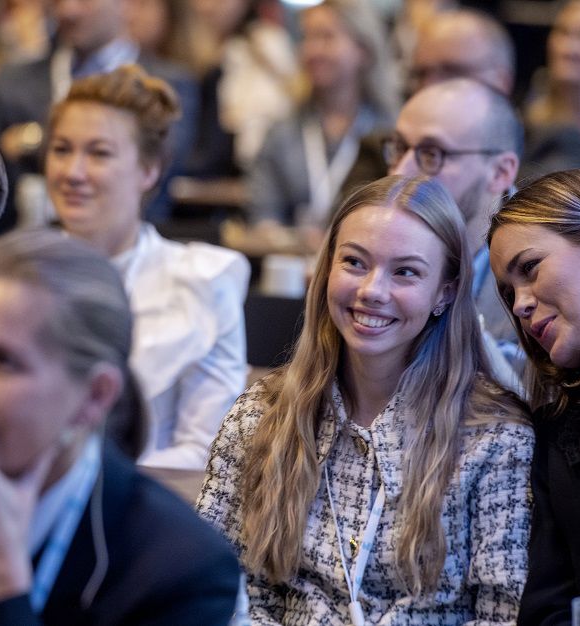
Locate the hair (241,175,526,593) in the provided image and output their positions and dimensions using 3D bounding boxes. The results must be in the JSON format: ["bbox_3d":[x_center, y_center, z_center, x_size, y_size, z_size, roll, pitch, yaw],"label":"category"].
[{"bbox_3d":[0.113,0.085,6.300,0.330,0.500,0.280,1,6,14],"label":"hair"}]

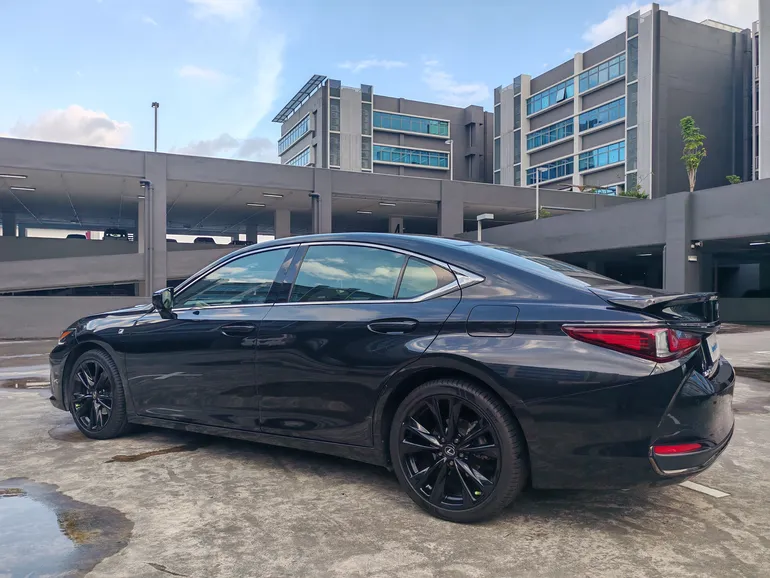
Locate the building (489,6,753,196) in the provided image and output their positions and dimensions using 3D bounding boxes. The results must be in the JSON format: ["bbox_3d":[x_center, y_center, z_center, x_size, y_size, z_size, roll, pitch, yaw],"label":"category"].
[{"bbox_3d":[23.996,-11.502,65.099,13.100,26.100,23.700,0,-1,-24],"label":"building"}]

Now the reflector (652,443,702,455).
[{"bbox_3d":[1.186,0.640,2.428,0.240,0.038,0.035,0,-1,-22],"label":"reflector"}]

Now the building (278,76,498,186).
[{"bbox_3d":[-0.294,-11.117,82.996,24.400,25.600,20.600,0,-1,-24],"label":"building"}]

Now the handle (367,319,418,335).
[{"bbox_3d":[0.036,0.184,2.916,0.265,0.060,0.050,0,-1,33],"label":"handle"}]

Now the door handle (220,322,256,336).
[{"bbox_3d":[-0.824,0.230,3.406,0.265,0.060,0.055,-1,-1,34],"label":"door handle"}]

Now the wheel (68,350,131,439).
[{"bbox_3d":[-2.053,0.762,4.435,0.668,0.668,0.240,0,-1,33],"label":"wheel"}]

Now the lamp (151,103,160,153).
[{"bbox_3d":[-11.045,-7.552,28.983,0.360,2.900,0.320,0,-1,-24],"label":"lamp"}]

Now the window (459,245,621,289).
[{"bbox_3d":[0.965,-0.143,3.292,0.780,0.100,1.180,24,13,32],"label":"window"}]

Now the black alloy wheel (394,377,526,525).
[{"bbox_3d":[0.335,0.723,2.742,0.662,0.662,0.235,-1,-1,34],"label":"black alloy wheel"}]

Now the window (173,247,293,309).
[{"bbox_3d":[-0.945,-0.058,3.670,0.900,0.390,0.070,-1,-30,34],"label":"window"}]

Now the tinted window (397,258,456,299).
[{"bbox_3d":[0.208,-0.057,2.876,0.300,0.250,0.050,11,-30,18],"label":"tinted window"}]

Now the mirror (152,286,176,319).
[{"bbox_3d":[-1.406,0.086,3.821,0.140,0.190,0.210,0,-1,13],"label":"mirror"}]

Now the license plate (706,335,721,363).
[{"bbox_3d":[1.643,0.291,2.994,0.015,0.116,0.450,-14,-8,32],"label":"license plate"}]

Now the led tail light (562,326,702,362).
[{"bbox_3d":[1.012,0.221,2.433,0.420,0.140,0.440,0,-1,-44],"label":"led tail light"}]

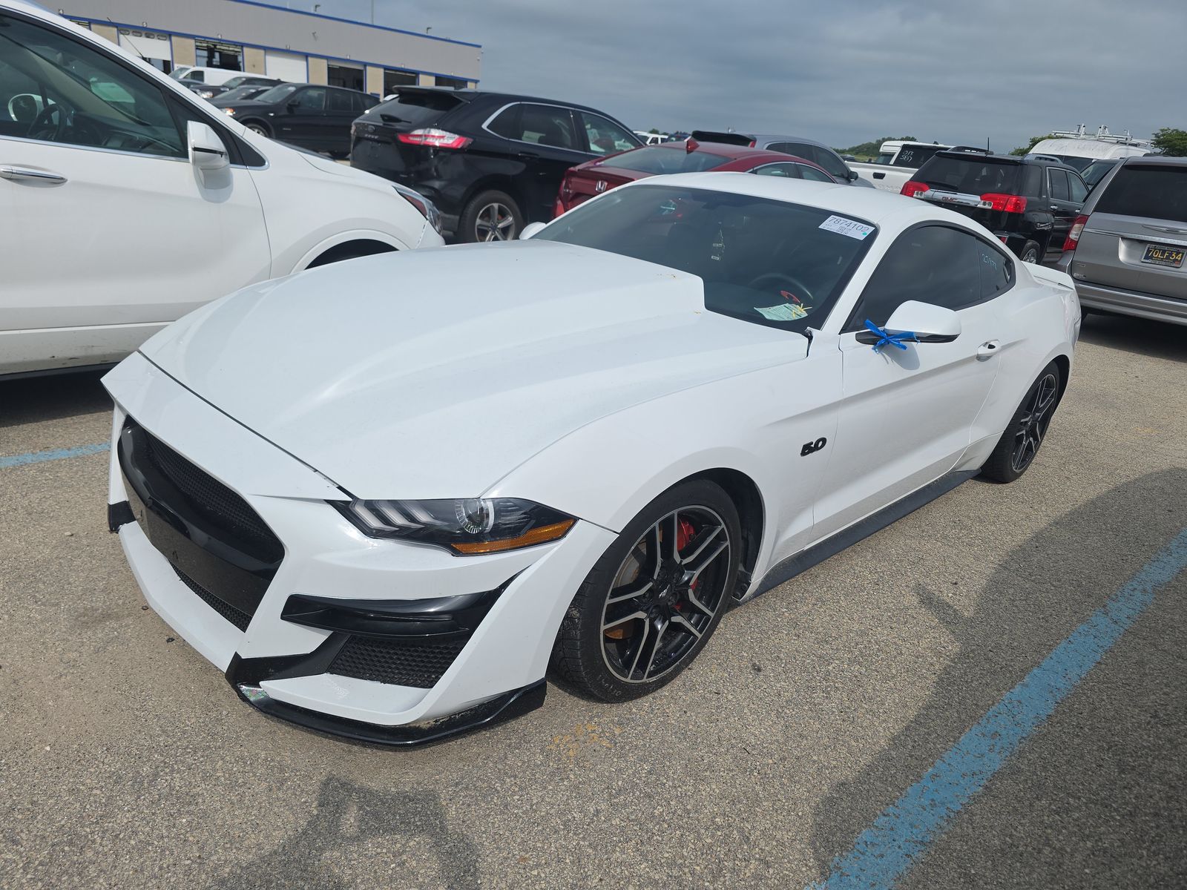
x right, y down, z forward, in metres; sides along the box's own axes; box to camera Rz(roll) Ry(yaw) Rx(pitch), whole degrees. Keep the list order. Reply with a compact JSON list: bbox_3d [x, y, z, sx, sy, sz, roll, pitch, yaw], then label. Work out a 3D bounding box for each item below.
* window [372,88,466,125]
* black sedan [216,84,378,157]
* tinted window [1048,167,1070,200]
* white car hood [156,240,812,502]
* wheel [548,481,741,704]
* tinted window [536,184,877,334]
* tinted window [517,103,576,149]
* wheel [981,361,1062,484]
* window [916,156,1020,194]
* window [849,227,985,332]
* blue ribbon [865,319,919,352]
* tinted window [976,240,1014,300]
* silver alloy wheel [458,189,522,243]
[{"bbox_3d":[-1.988,-3.552,8.401,0.580,0.130,1.350,-45,41,-13],"label":"window"},{"bbox_3d":[-7.750,-8.520,20.550,4.680,1.670,1.890,-14,30,-42],"label":"black sedan"},{"bbox_3d":[6.671,-3.732,11.296,0.740,0.420,0.100,-13,17,-41],"label":"tinted window"},{"bbox_3d":[-0.375,-0.386,2.457,1.560,0.247,1.520,-23,35,-39],"label":"white car hood"},{"bbox_3d":[0.129,0.367,2.164,0.672,0.672,0.255,-15,29,-42],"label":"wheel"},{"bbox_3d":[0.310,-0.734,3.024,1.400,0.137,0.867,25,53,40],"label":"tinted window"},{"bbox_3d":[-0.519,-3.504,8.663,0.840,0.410,0.100,-14,18,-42],"label":"tinted window"},{"bbox_3d":[2.074,-0.144,3.933,0.685,0.685,0.265,-14,28,-42],"label":"wheel"},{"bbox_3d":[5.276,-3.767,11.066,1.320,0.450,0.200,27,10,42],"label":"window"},{"bbox_3d":[1.218,-0.659,2.937,1.289,0.373,0.080,-15,0,-42],"label":"window"},{"bbox_3d":[0.926,-0.338,2.449,0.165,0.105,0.080,5,21,-1],"label":"blue ribbon"},{"bbox_3d":[1.747,-0.777,3.450,0.060,0.263,0.464,-16,0,42],"label":"tinted window"},{"bbox_3d":[-1.121,-2.378,8.556,0.750,0.750,0.250,-10,26,-35],"label":"silver alloy wheel"}]

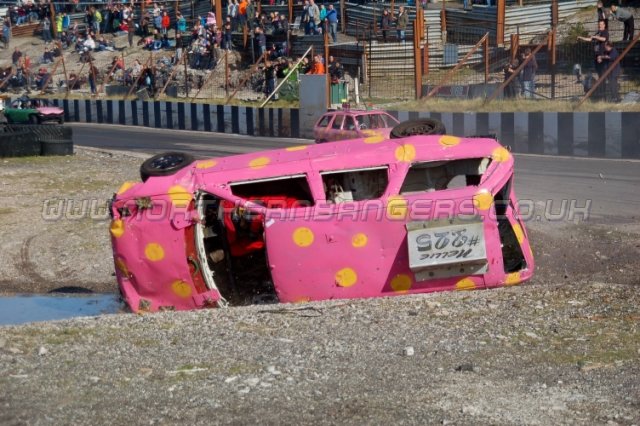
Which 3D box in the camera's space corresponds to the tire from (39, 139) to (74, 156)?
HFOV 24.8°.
[{"bbox_3d":[-8.110,-2.000,45.000,1.050,0.390,1.050,-2,5,-10],"label":"tire"}]

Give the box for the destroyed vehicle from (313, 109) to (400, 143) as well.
[{"bbox_3d":[1.470,-2.360,44.500,1.690,1.430,4.300,-3,6,-27],"label":"destroyed vehicle"}]

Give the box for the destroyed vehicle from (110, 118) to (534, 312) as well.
[{"bbox_3d":[-0.072,0.208,15.058,4.420,1.720,1.460,-6,26,13],"label":"destroyed vehicle"}]

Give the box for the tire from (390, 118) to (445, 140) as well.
[{"bbox_3d":[1.045,-0.810,15.450,0.590,0.180,0.590,-5,25,2],"label":"tire"}]

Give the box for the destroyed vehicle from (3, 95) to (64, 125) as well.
[{"bbox_3d":[-15.050,-5.270,76.000,1.620,1.360,3.750,-6,7,-44],"label":"destroyed vehicle"}]

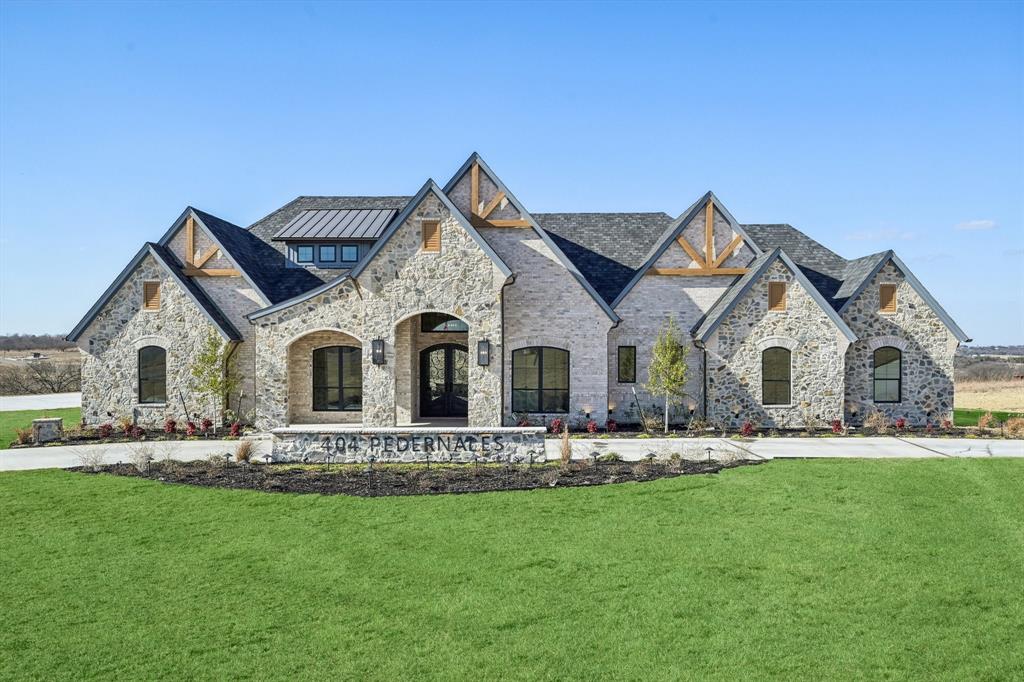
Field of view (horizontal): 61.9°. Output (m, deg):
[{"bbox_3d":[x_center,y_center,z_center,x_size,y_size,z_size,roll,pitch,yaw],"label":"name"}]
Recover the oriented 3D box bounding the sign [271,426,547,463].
[{"bbox_3d":[-2.470,2.510,20.600,6.600,0.830,0.500,0,0,-1],"label":"sign"}]

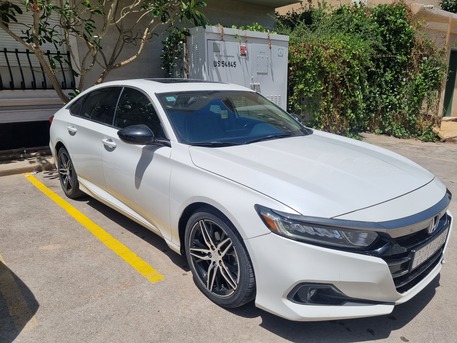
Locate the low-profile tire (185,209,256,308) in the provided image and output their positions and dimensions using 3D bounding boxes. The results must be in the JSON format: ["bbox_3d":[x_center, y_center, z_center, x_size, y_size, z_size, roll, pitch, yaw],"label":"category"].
[{"bbox_3d":[-0.024,0.537,2.234,0.235,0.670,0.670,-10,18,-41],"label":"low-profile tire"}]

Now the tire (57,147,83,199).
[{"bbox_3d":[-1.926,-0.011,4.257,0.235,0.670,0.670,-10,18,-41],"label":"tire"}]

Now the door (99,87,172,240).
[{"bbox_3d":[-0.720,-0.162,2.915,0.310,1.120,1.260,-10,18,-41],"label":"door"}]

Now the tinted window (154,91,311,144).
[{"bbox_3d":[0.106,-0.518,3.088,1.470,0.160,0.820,-10,48,-41],"label":"tinted window"}]

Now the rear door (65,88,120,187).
[{"bbox_3d":[-1.409,-0.376,3.650,0.300,1.090,1.030,-10,18,-41],"label":"rear door"}]

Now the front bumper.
[{"bbox_3d":[0.997,0.476,2.285,1.850,0.530,0.680,-10,18,-41],"label":"front bumper"}]

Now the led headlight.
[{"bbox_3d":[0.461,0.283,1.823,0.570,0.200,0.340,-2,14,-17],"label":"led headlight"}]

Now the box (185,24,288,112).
[{"bbox_3d":[0.294,-1.954,8.132,2.570,2.420,0.720,-12,18,-39],"label":"box"}]

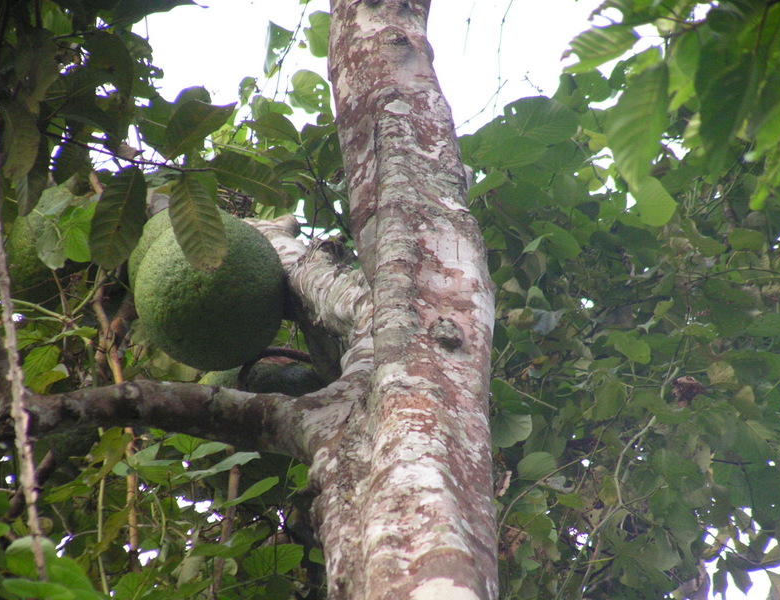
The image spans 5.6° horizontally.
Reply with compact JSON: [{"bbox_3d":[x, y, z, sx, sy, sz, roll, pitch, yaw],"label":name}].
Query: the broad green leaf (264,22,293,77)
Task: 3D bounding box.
[{"bbox_3d":[-0.215,-0.482,15.300,0.054,0.104,0.038,5,-20,2],"label":"broad green leaf"}]

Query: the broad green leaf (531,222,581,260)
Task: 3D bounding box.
[{"bbox_3d":[0.335,-0.118,16.000,0.109,0.072,0.036,25,-18,9],"label":"broad green leaf"}]

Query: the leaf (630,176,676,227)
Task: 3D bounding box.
[{"bbox_3d":[0.508,-0.194,15.500,0.098,0.105,0.035,0,-20,0],"label":"leaf"}]

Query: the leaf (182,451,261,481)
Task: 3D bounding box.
[{"bbox_3d":[-0.318,0.312,15.000,0.159,0.019,0.072,-19,-21,0],"label":"leaf"}]

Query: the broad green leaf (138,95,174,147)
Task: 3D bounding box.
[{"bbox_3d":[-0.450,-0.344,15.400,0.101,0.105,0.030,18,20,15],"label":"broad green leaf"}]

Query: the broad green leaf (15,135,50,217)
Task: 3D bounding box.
[{"bbox_3d":[-0.661,-0.228,14.700,0.059,0.152,0.033,12,-20,4],"label":"broad green leaf"}]

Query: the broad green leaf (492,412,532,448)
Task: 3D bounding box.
[{"bbox_3d":[0.238,0.258,15.700,0.087,0.073,0.035,0,-20,0],"label":"broad green leaf"}]

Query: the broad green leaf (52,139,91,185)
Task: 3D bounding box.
[{"bbox_3d":[-0.661,-0.287,16.500,0.075,0.106,0.025,27,17,-9],"label":"broad green leaf"}]

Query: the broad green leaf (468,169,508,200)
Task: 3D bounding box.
[{"bbox_3d":[0.218,-0.254,17.600,0.108,0.025,0.052,-34,-74,11],"label":"broad green leaf"}]

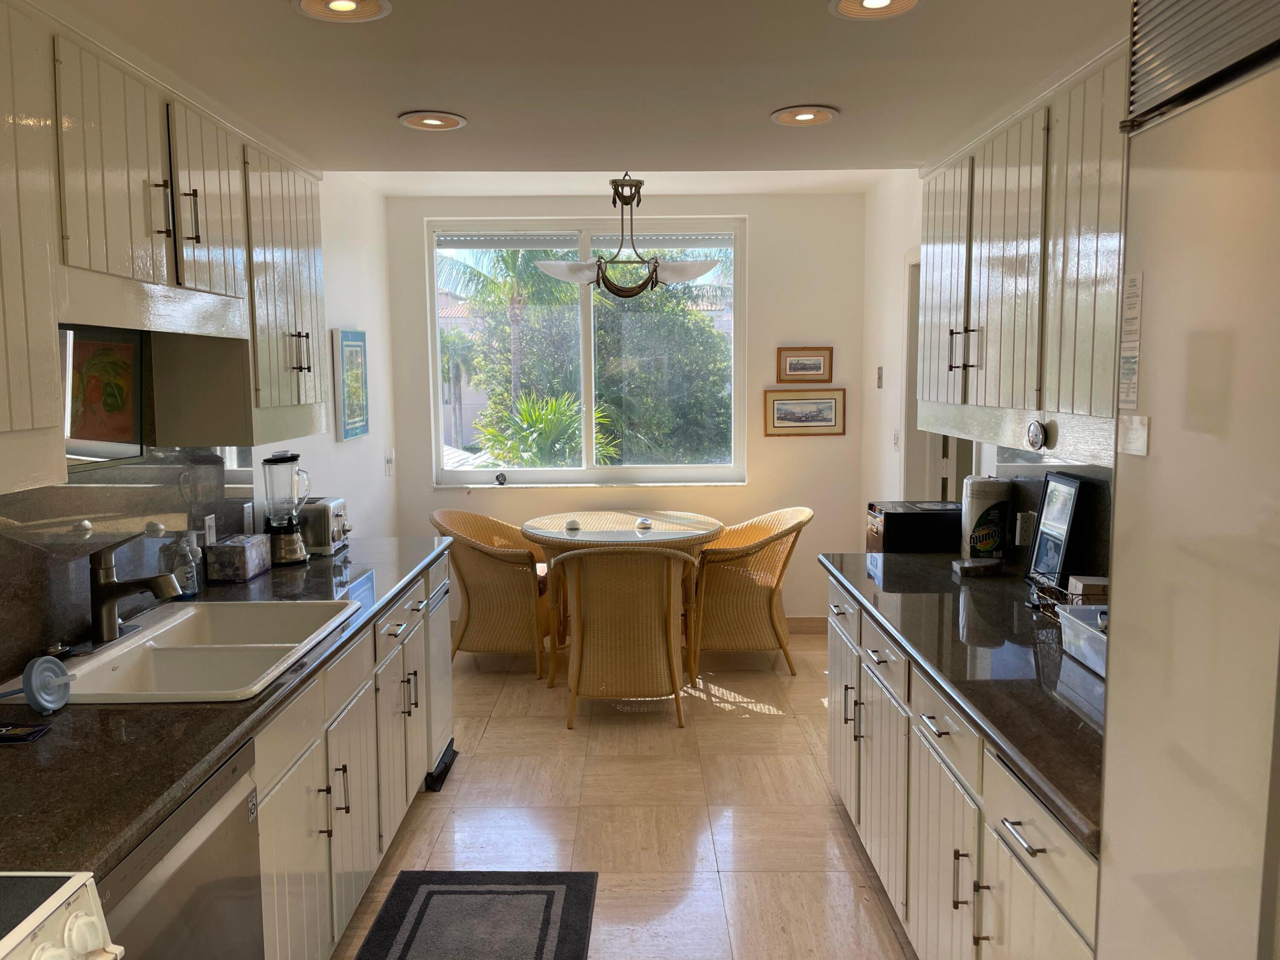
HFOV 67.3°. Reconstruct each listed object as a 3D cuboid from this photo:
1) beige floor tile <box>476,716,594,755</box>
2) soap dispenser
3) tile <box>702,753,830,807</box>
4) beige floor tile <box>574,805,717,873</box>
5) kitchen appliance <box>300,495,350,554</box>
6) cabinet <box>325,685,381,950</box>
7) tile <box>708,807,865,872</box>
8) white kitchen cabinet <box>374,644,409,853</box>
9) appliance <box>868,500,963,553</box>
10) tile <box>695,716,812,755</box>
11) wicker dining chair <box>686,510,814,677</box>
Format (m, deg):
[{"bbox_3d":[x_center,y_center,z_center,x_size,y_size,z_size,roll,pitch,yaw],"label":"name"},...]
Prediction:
[{"bbox_3d":[-0.446,1.107,4.133,0.460,0.015,0.455,0,6,0],"label":"beige floor tile"},{"bbox_3d":[-1.363,0.258,2.893,0.075,0.185,0.060,-4,7,-33],"label":"soap dispenser"},{"bbox_3d":[0.469,1.148,3.672,0.456,0.012,0.456,0,6,0],"label":"tile"},{"bbox_3d":[0.015,1.206,3.229,0.460,0.015,0.455,0,6,0],"label":"beige floor tile"},{"bbox_3d":[-1.212,0.166,3.531,0.290,0.192,0.190,0,6,0],"label":"kitchen appliance"},{"bbox_3d":[-1.032,0.883,2.646,0.500,0.552,0.423,0,6,0],"label":"cabinet"},{"bbox_3d":[0.476,1.204,3.230,0.460,0.015,0.455,0,6,0],"label":"tile"},{"bbox_3d":[-1.049,0.827,3.010,0.550,0.550,0.335,0,6,0],"label":"white kitchen cabinet"},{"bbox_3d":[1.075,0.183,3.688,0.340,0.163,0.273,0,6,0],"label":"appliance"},{"bbox_3d":[0.474,1.102,4.134,0.460,0.015,0.455,0,6,0],"label":"tile"},{"bbox_3d":[0.601,0.567,5.154,0.640,0.820,0.720,1,6,6],"label":"wicker dining chair"}]

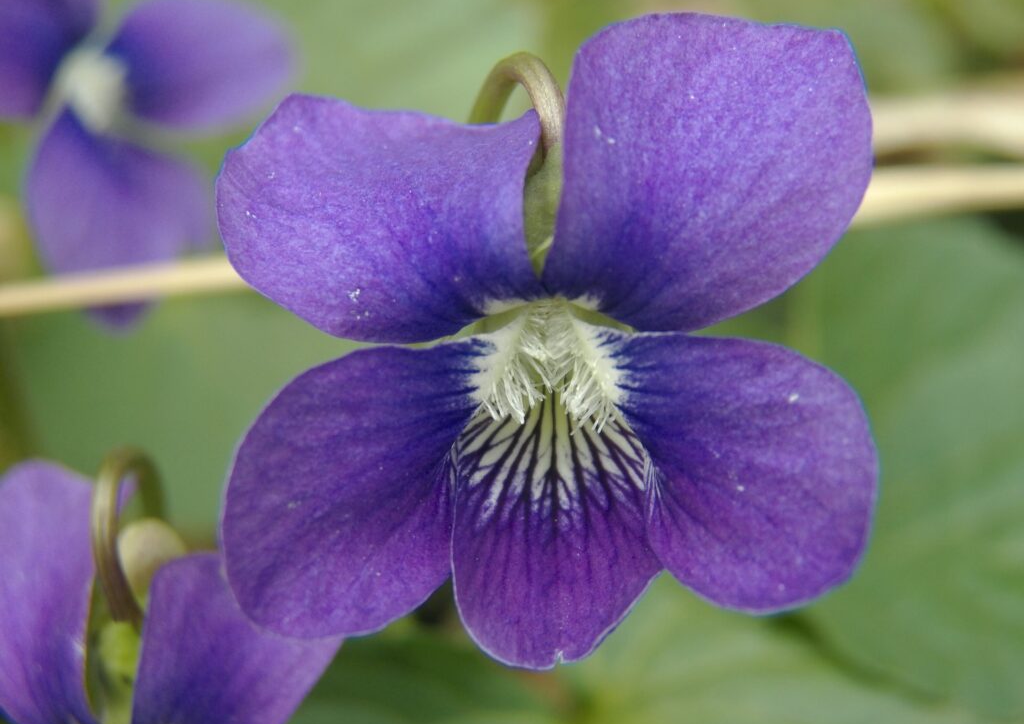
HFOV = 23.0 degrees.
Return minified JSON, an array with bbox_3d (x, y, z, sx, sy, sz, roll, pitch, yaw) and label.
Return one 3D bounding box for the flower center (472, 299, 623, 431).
[{"bbox_3d":[0.002,0.000,0.106,0.006,0.005,0.004,0,6,0],"label":"flower center"}]

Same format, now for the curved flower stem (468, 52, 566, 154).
[{"bbox_3d":[0.000,-0.011,0.112,0.004,0.005,0.005,0,-11,0],"label":"curved flower stem"}]

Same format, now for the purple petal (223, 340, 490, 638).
[{"bbox_3d":[-0.007,0.005,0.105,0.011,0.012,0.004,0,0,3],"label":"purple petal"}]

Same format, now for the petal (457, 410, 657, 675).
[{"bbox_3d":[0.002,0.007,0.104,0.008,0.011,0.004,0,-9,0],"label":"petal"}]

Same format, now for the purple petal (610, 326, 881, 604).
[{"bbox_3d":[0.010,0.005,0.105,0.011,0.011,0.004,0,0,-3],"label":"purple petal"}]

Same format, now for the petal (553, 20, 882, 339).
[{"bbox_3d":[0.008,-0.008,0.106,0.014,0.013,0.005,0,-12,-3],"label":"petal"}]

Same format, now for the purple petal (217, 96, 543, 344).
[{"bbox_3d":[-0.006,-0.006,0.106,0.014,0.010,0.005,0,-14,6],"label":"purple petal"}]

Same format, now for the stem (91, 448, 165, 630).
[{"bbox_3d":[-0.018,0.008,0.119,0.003,0.005,0.008,0,73,0],"label":"stem"}]

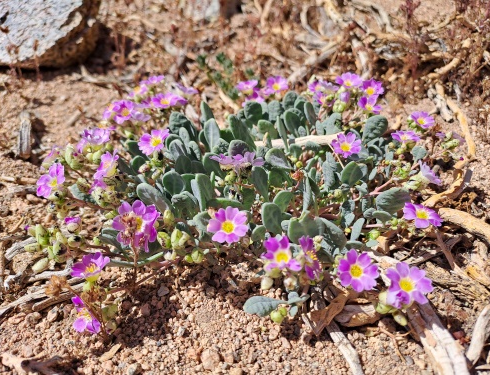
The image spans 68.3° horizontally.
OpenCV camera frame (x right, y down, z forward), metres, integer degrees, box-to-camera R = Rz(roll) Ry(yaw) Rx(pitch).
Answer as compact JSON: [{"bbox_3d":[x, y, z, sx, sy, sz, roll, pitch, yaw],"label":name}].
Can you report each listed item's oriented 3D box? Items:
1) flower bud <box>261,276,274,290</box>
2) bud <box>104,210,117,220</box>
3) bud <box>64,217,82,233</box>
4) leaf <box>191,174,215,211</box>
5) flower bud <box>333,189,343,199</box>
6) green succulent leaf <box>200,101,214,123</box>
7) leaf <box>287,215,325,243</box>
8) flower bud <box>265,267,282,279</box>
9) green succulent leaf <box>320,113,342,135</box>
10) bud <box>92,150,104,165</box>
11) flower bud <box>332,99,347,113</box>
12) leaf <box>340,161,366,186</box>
[{"bbox_3d":[0.018,0.079,0.296,0.010,0.012,0.010,10,35,-7],"label":"flower bud"},{"bbox_3d":[-0.119,0.025,0.319,0.011,0.009,0.010,10,35,-6],"label":"bud"},{"bbox_3d":[-0.136,0.030,0.287,0.011,0.013,0.011,-23,34,-26],"label":"bud"},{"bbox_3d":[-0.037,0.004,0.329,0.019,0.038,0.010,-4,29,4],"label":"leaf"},{"bbox_3d":[0.082,0.005,0.318,0.009,0.009,0.009,8,29,15],"label":"flower bud"},{"bbox_3d":[-0.048,-0.094,0.457,0.016,0.035,0.008,-14,28,-12],"label":"green succulent leaf"},{"bbox_3d":[0.056,0.040,0.336,0.032,0.034,0.006,0,30,0],"label":"leaf"},{"bbox_3d":[0.021,0.064,0.270,0.012,0.010,0.011,2,37,-2],"label":"flower bud"},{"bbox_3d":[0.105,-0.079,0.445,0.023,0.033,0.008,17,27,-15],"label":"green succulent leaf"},{"bbox_3d":[-0.138,-0.028,0.338,0.011,0.013,0.011,-12,30,-21],"label":"bud"},{"bbox_3d":[0.115,-0.099,0.435,0.015,0.016,0.014,0,43,0],"label":"flower bud"},{"bbox_3d":[0.123,-0.015,0.412,0.027,0.034,0.008,5,30,-3],"label":"leaf"}]

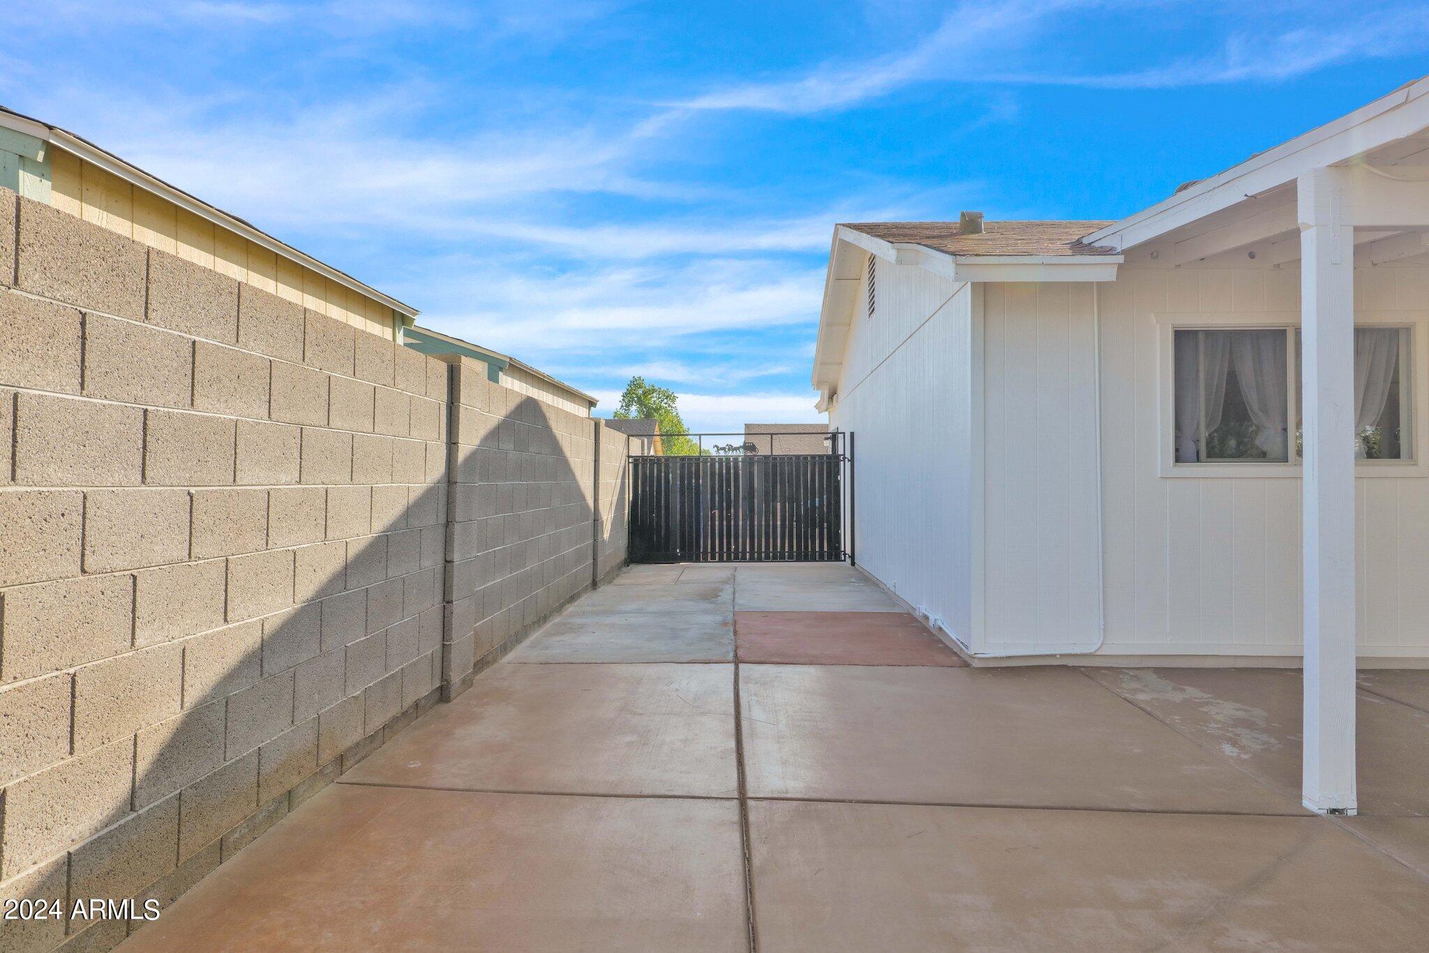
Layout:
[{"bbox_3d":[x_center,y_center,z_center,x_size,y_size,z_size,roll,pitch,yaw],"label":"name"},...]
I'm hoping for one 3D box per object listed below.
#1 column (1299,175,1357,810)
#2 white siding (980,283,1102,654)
[{"bbox_3d":[2.317,0.056,3.295,0.140,2.410,0.092,0,0,2],"label":"column"},{"bbox_3d":[2.031,-0.049,5.460,0.755,2.320,0.050,0,0,2],"label":"white siding"}]

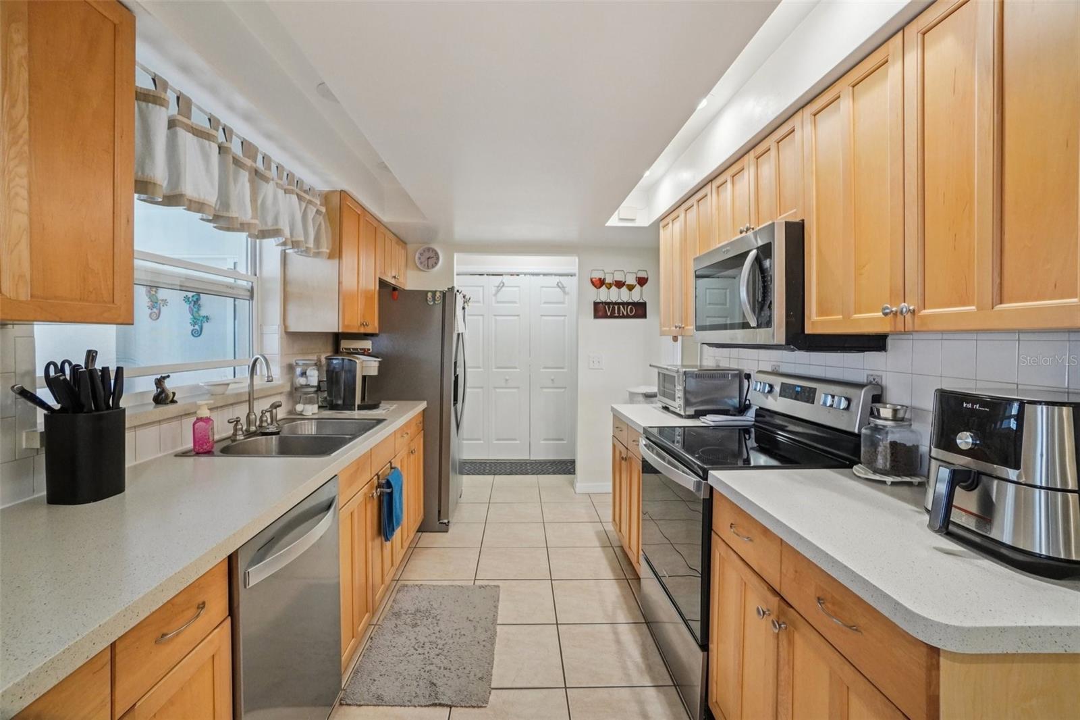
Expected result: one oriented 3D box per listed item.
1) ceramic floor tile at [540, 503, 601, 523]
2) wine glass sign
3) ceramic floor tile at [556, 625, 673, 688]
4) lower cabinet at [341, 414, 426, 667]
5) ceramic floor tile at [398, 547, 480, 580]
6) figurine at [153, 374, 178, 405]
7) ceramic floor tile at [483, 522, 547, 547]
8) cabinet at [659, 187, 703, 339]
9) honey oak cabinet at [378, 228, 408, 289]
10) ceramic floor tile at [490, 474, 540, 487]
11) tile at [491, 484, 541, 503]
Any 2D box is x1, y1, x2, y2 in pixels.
[{"bbox_3d":[0.234,1.204,3.548,0.426,0.010,0.394,1,2,-3],"label":"ceramic floor tile"},{"bbox_3d":[0.687,-0.584,3.914,0.507,0.452,0.025,1,2,-3],"label":"wine glass sign"},{"bbox_3d":[0.308,1.283,1.972,0.432,0.010,0.403,0,2,-2],"label":"ceramic floor tile"},{"bbox_3d":[-1.063,0.745,2.351,0.599,0.792,1.446,1,2,-3],"label":"lower cabinet"},{"bbox_3d":[-0.584,1.227,2.714,0.425,0.010,0.386,1,3,-3],"label":"ceramic floor tile"},{"bbox_3d":[-1.443,0.114,1.732,0.082,0.117,0.060,0,3,-17],"label":"figurine"},{"bbox_3d":[-0.172,1.215,3.126,0.425,0.010,0.386,1,3,-3],"label":"ceramic floor tile"},{"bbox_3d":[0.980,-0.519,2.622,0.325,0.762,0.800,0,2,-2],"label":"cabinet"},{"bbox_3d":[-1.255,-0.760,3.392,0.315,0.370,0.754,1,2,-3],"label":"honey oak cabinet"},{"bbox_3d":[-0.233,1.163,4.322,0.426,0.010,0.394,1,2,-3],"label":"ceramic floor tile"},{"bbox_3d":[-0.214,1.181,3.925,0.426,0.010,0.394,1,2,-3],"label":"tile"}]

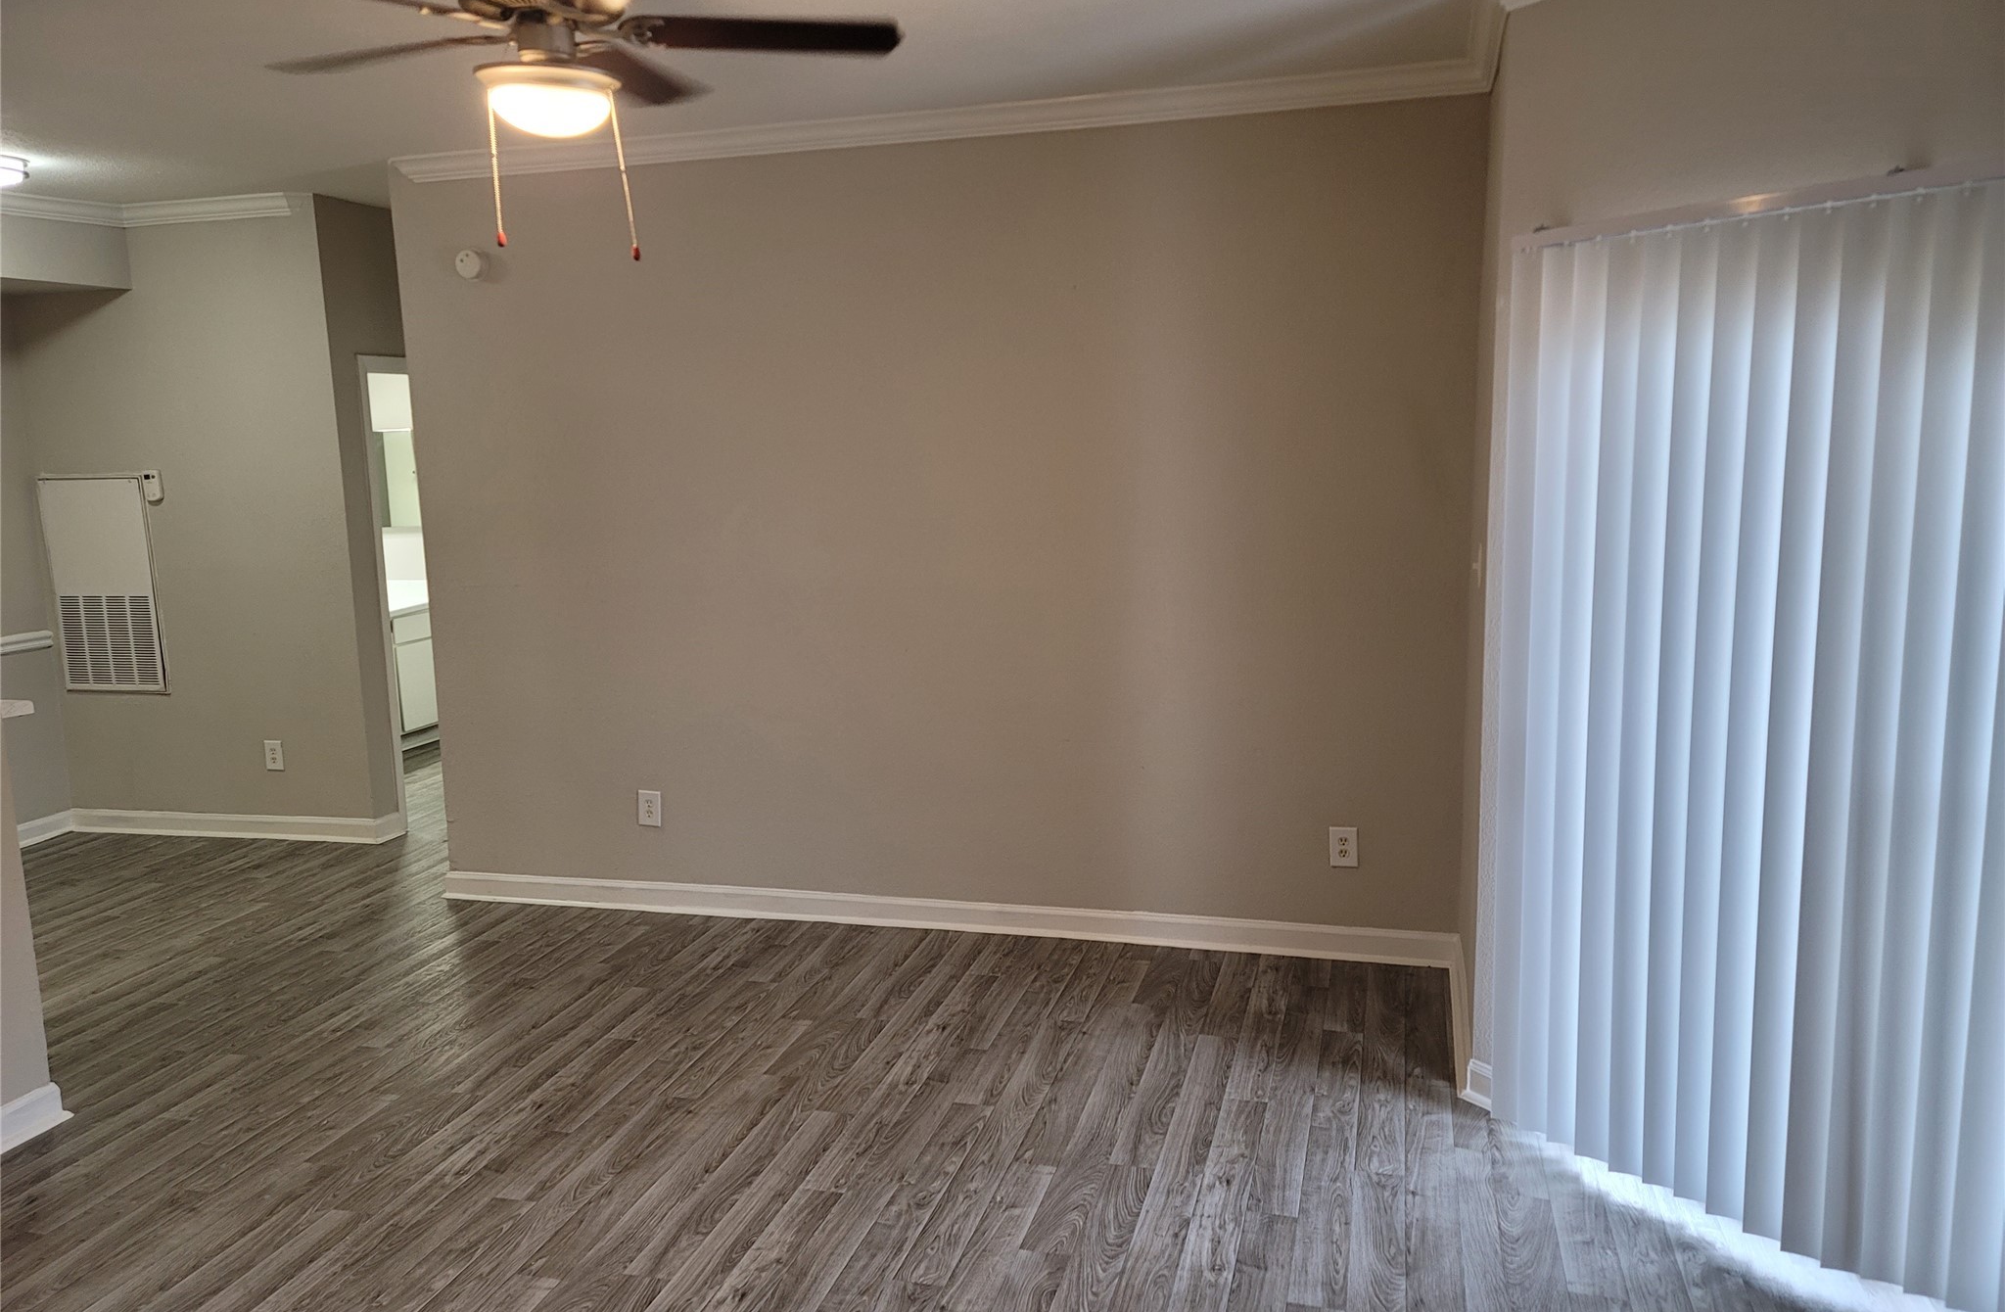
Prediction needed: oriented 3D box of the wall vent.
[{"bbox_3d":[-4.057,-0.322,6.547,0.579,0.986,0.030,1,9,15],"label":"wall vent"}]

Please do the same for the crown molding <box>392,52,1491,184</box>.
[{"bbox_3d":[-0.373,-1.706,4.692,3.714,0.077,0.065,1,9,15],"label":"crown molding"}]

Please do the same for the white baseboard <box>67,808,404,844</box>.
[{"bbox_3d":[-3.504,0.756,6.626,1.597,0.108,0.194,1,9,15],"label":"white baseboard"}]

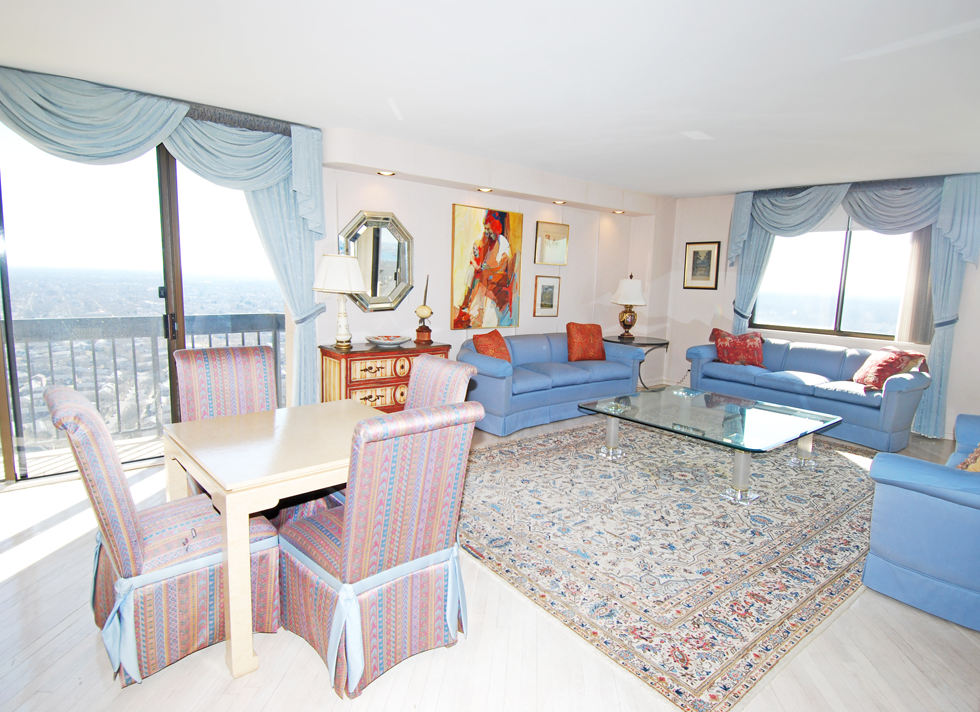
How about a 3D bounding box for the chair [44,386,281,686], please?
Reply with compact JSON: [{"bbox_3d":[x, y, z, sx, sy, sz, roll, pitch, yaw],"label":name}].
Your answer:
[{"bbox_3d":[-1.279,0.639,2.095,0.701,1.050,0.510,-5,11,-41],"label":"chair"}]

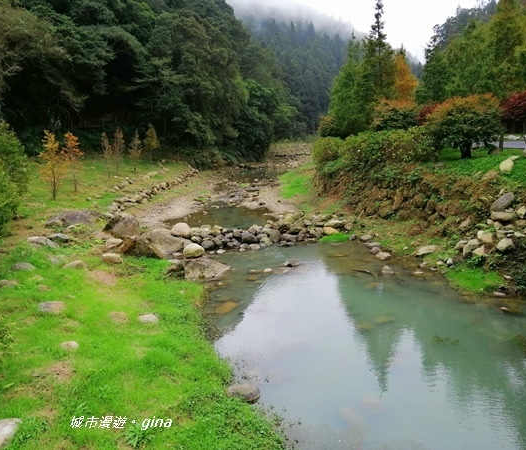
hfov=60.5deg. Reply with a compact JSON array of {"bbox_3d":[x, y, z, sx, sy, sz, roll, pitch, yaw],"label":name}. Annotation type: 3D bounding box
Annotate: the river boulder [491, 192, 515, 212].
[{"bbox_3d":[8.076,-0.773,15.200,0.800,0.580,0.550,7,14,28],"label":"river boulder"}]

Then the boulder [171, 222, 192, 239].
[{"bbox_3d":[-3.257,0.213,17.900,0.800,0.560,0.720,-2,13,-10],"label":"boulder"}]

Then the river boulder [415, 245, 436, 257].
[{"bbox_3d":[5.905,0.928,16.300,0.700,0.300,0.480,5,13,20],"label":"river boulder"}]

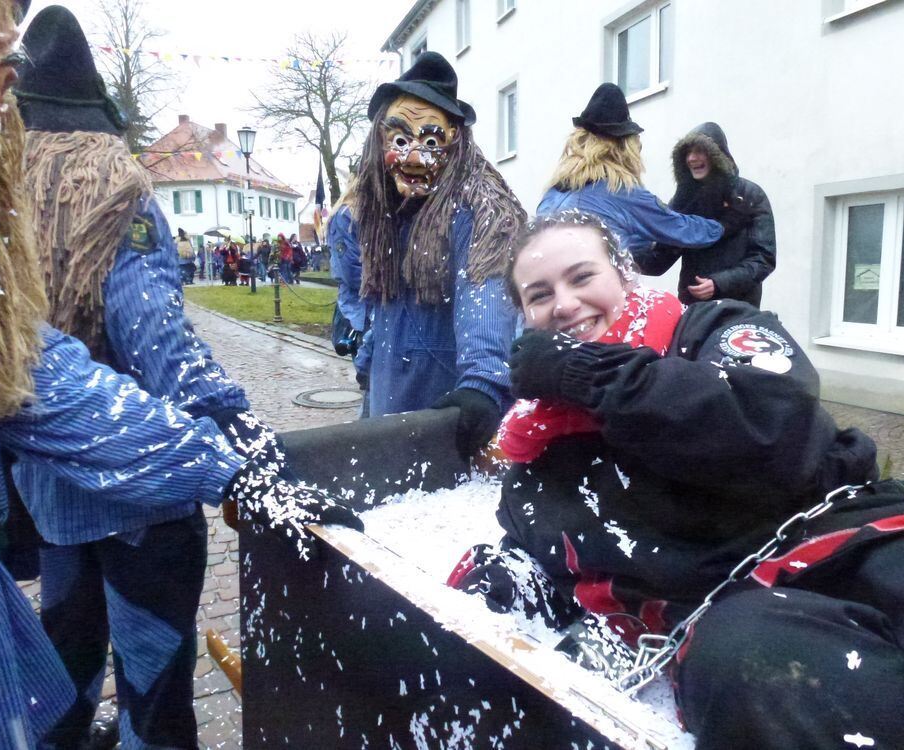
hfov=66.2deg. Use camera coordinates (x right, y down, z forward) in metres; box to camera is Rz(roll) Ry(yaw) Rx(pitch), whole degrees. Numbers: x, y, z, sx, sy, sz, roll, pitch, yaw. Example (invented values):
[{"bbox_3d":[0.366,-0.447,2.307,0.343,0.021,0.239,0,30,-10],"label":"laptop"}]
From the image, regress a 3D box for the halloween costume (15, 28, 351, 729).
[{"bbox_3d":[-0.728,0.123,1.769,0.580,1.911,0.580,1,9,14],"label":"halloween costume"}]

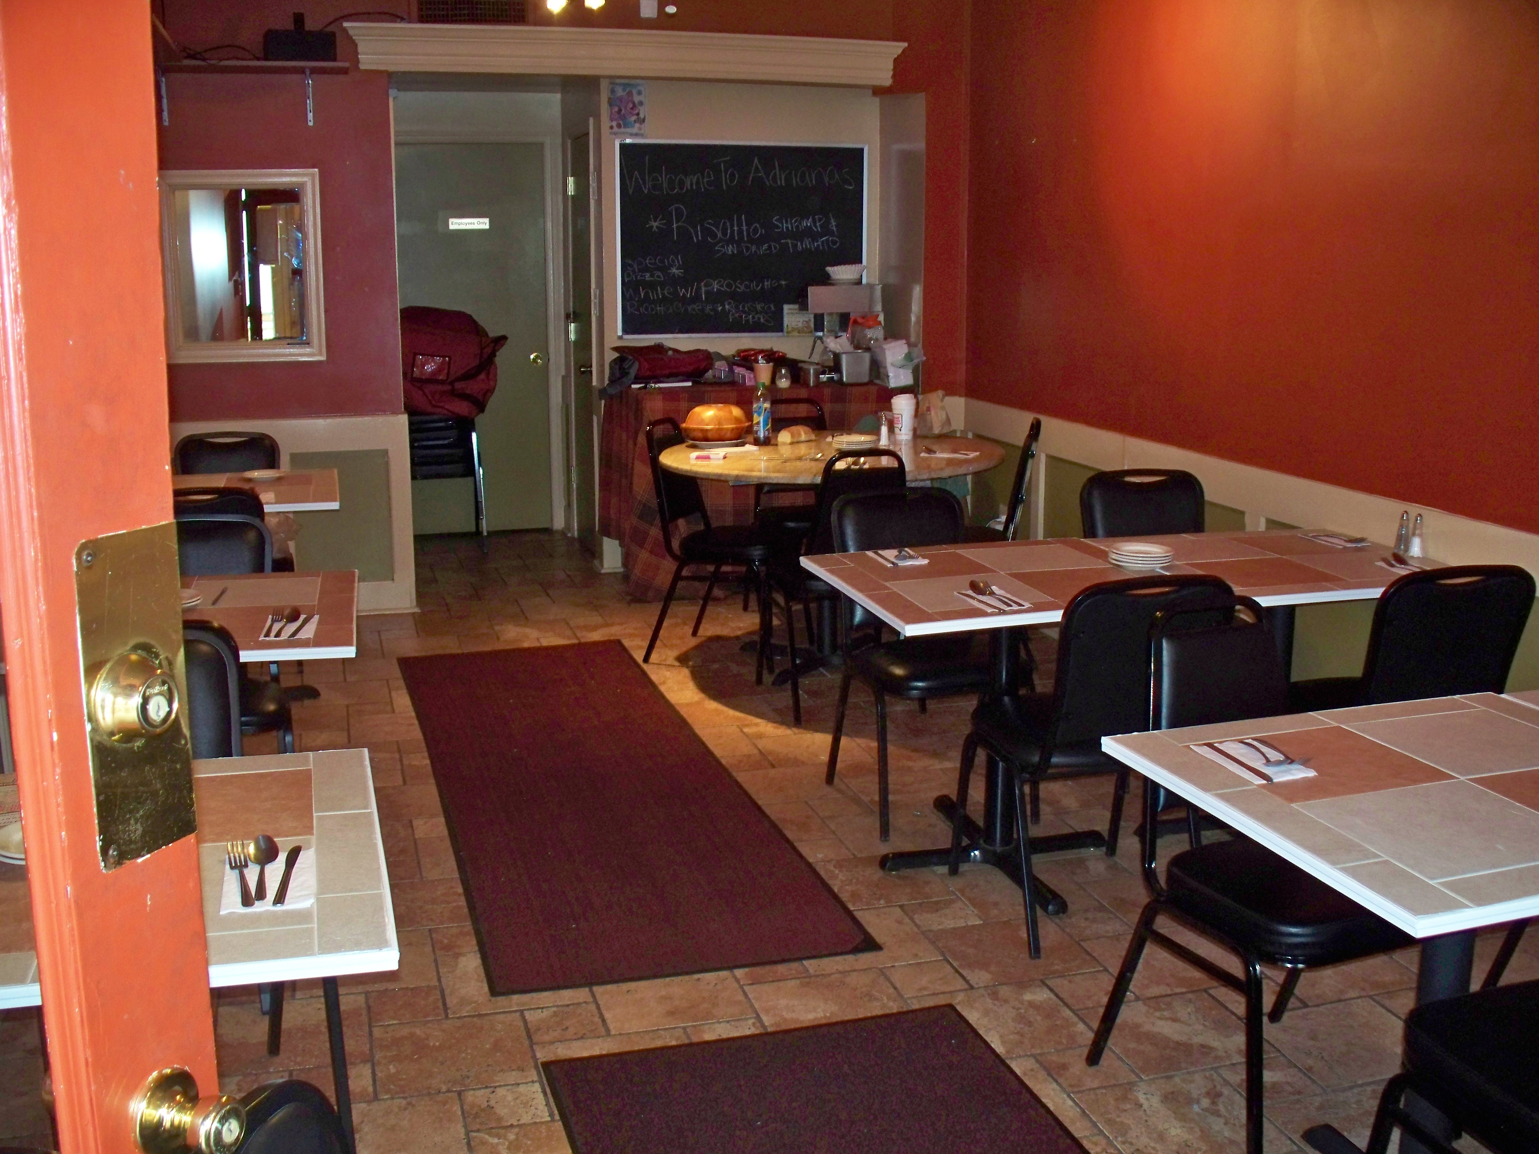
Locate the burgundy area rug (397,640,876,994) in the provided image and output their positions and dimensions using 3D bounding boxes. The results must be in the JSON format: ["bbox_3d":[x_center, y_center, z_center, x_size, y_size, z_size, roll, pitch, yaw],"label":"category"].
[{"bbox_3d":[-0.574,0.553,4.638,0.855,0.010,2.847,-3,12,-17],"label":"burgundy area rug"}]

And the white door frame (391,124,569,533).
[{"bbox_3d":[-1.510,-1.347,8.101,0.970,2.299,0.160,-3,12,-16],"label":"white door frame"}]

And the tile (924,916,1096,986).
[{"bbox_3d":[0.550,0.854,3.544,0.310,0.010,0.300,-3,12,-16],"label":"tile"}]

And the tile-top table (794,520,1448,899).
[{"bbox_3d":[0.989,0.355,4.115,1.700,0.780,0.810,-3,12,-15],"label":"tile-top table"}]

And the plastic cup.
[{"bbox_3d":[0.573,-0.676,6.604,0.100,0.182,0.100,0,12,0],"label":"plastic cup"}]

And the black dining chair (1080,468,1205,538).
[{"bbox_3d":[1.280,0.131,4.963,0.450,0.880,0.580,-2,12,-10],"label":"black dining chair"}]

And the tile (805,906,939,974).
[{"bbox_3d":[0.206,0.850,3.632,0.315,0.012,0.302,-3,12,-15],"label":"tile"}]

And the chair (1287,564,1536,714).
[{"bbox_3d":[1.541,0.346,3.864,0.460,0.870,0.540,-2,12,-10],"label":"chair"}]

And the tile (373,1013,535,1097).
[{"bbox_3d":[-0.604,0.912,2.967,0.290,0.010,0.290,-3,12,-16],"label":"tile"}]

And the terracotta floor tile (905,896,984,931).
[{"bbox_3d":[0.398,0.785,3.599,0.146,0.010,0.146,-3,12,-16],"label":"terracotta floor tile"}]

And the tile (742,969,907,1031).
[{"bbox_3d":[0.136,0.916,3.295,0.315,0.012,0.302,-3,12,-15],"label":"tile"}]

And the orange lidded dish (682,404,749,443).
[{"bbox_3d":[-0.220,-0.647,6.538,0.255,0.140,0.250,0,12,0],"label":"orange lidded dish"}]

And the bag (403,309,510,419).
[{"bbox_3d":[-1.619,-1.083,7.805,0.580,0.523,0.450,-3,12,-16],"label":"bag"}]

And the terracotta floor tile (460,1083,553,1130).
[{"bbox_3d":[-0.488,0.982,2.879,0.152,0.010,0.142,-3,12,-16],"label":"terracotta floor tile"}]

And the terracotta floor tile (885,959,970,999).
[{"bbox_3d":[0.345,0.889,3.433,0.155,0.012,0.150,-3,12,-15],"label":"terracotta floor tile"}]

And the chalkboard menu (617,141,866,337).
[{"bbox_3d":[-0.116,-1.615,7.477,1.230,0.922,0.020,-3,12,-16],"label":"chalkboard menu"}]

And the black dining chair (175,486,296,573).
[{"bbox_3d":[-1.560,0.160,4.377,0.450,0.875,0.540,-3,12,-16],"label":"black dining chair"}]

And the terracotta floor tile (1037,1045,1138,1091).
[{"bbox_3d":[0.602,0.927,2.927,0.146,0.010,0.146,-3,12,-16],"label":"terracotta floor tile"}]

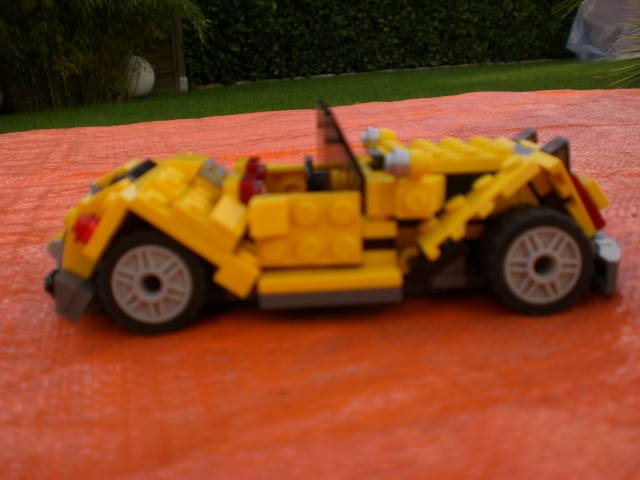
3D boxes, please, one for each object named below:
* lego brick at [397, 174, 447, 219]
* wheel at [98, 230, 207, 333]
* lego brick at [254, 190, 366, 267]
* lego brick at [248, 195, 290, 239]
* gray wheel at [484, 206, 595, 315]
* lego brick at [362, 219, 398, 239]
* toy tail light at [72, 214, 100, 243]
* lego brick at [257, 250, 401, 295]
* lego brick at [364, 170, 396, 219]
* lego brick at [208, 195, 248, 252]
[{"bbox_3d":[0.023,-0.010,0.165,0.011,0.010,0.009,-3,14,-2],"label":"lego brick"},{"bbox_3d":[-0.038,0.008,0.162,0.024,0.024,0.014,-3,14,-2],"label":"wheel"},{"bbox_3d":[-0.002,-0.002,0.159,0.024,0.016,0.005,-3,14,-2],"label":"lego brick"},{"bbox_3d":[-0.011,-0.005,0.154,0.008,0.008,0.005,-3,14,-2],"label":"lego brick"},{"bbox_3d":[0.050,0.004,0.165,0.024,0.024,0.014,-3,14,-2],"label":"gray wheel"},{"bbox_3d":[0.014,-0.003,0.167,0.009,0.004,0.009,-3,14,-2],"label":"lego brick"},{"bbox_3d":[-0.052,-0.003,0.160,0.005,0.008,0.007,29,11,-9],"label":"toy tail light"},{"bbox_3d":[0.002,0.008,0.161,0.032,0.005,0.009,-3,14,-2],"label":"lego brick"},{"bbox_3d":[0.013,-0.010,0.169,0.008,0.009,0.012,-3,14,-2],"label":"lego brick"},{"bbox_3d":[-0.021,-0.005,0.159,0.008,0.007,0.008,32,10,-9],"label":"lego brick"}]

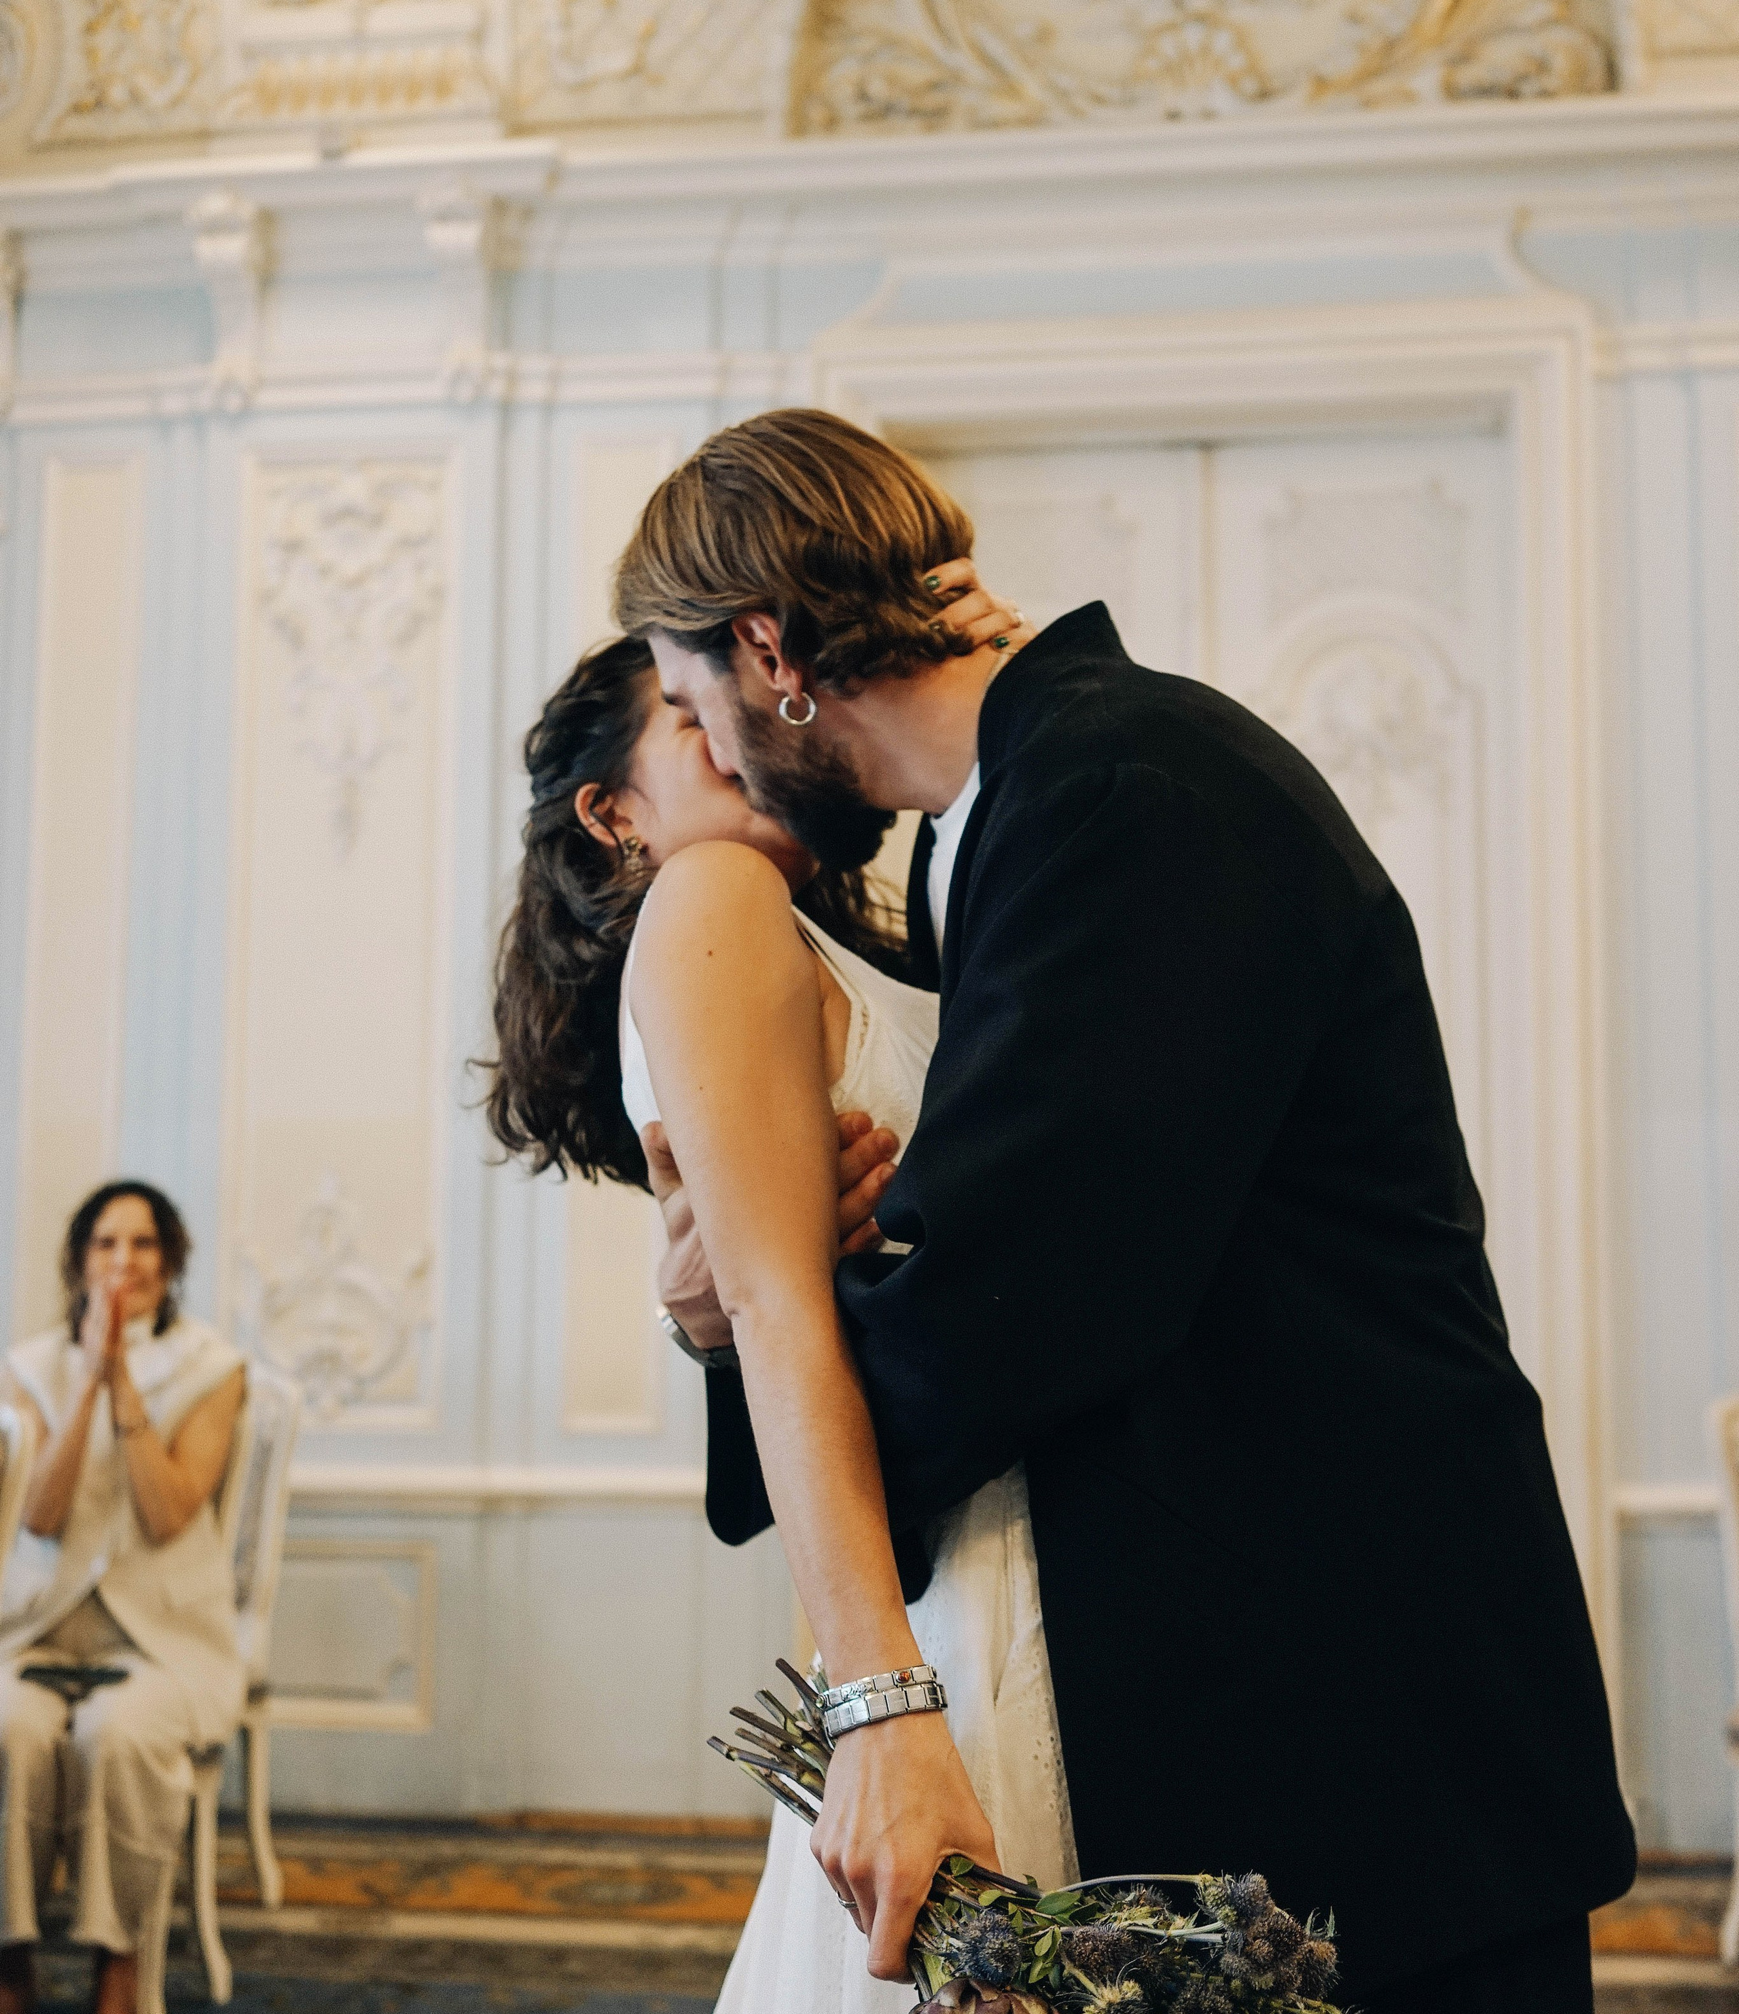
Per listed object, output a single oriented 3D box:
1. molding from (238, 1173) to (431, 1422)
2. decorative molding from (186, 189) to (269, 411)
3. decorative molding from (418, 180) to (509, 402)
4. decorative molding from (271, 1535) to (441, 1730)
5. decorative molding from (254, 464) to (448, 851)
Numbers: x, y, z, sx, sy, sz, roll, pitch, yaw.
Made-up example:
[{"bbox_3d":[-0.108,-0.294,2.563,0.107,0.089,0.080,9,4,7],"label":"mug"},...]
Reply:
[{"bbox_3d":[-1.138,0.615,5.398,0.396,0.520,0.050,0,-5,7],"label":"molding"},{"bbox_3d":[-1.410,-1.544,5.575,0.130,0.445,0.170,0,-5,7],"label":"decorative molding"},{"bbox_3d":[-0.881,-1.544,5.506,0.130,0.445,0.170,0,-5,7],"label":"decorative molding"},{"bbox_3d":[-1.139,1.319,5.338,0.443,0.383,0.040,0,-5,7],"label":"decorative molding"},{"bbox_3d":[-1.127,-0.763,5.526,0.394,0.851,0.050,0,-5,7],"label":"decorative molding"}]

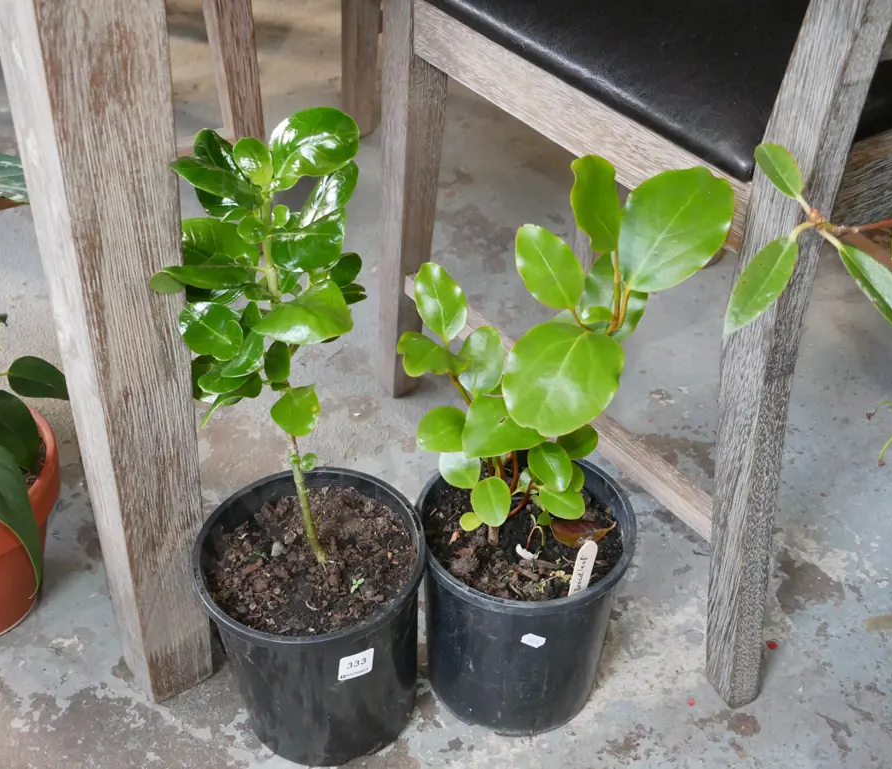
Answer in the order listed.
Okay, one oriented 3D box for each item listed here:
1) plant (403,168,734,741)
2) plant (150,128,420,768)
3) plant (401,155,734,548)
[{"bbox_3d":[0.071,0.055,1.057,0.214,0.522,0.184,2,41,0],"label":"plant"},{"bbox_3d":[-0.108,0.060,1.010,0.185,0.567,0.180,2,41,0],"label":"plant"},{"bbox_3d":[0.073,0.006,1.001,0.214,0.373,0.149,2,41,0],"label":"plant"}]

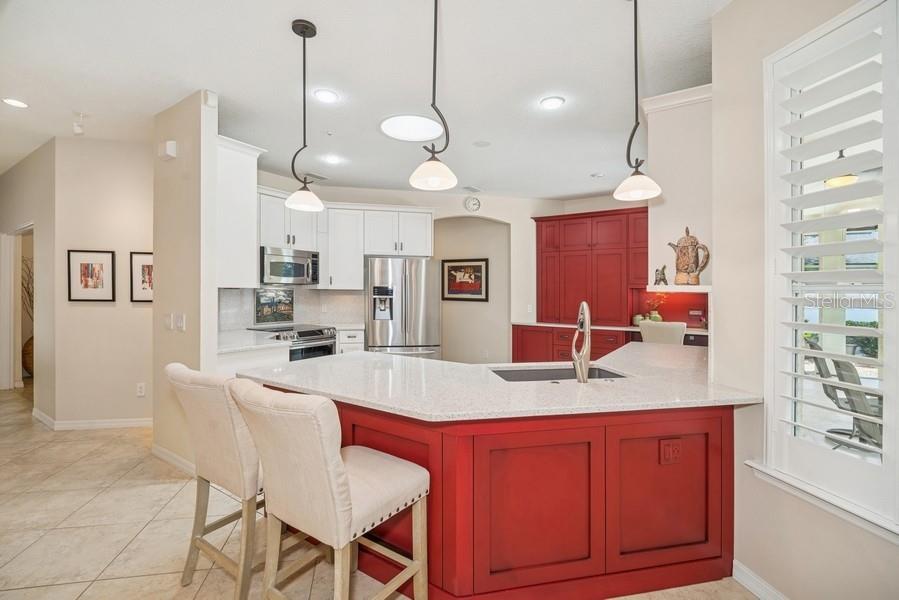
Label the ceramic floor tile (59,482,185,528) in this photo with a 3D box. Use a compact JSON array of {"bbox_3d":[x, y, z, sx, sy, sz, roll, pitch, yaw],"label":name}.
[{"bbox_3d":[-2.089,1.323,2.445,0.500,0.010,0.500,0,1,-12],"label":"ceramic floor tile"}]

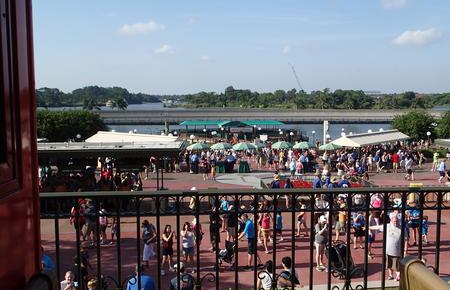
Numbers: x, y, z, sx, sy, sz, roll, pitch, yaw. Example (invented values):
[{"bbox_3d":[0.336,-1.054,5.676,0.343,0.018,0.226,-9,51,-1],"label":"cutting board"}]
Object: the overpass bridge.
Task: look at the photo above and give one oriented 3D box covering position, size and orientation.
[{"bbox_3d":[13.490,-8.360,135.000,104.000,4.200,8.000,0,6,0],"label":"overpass bridge"}]

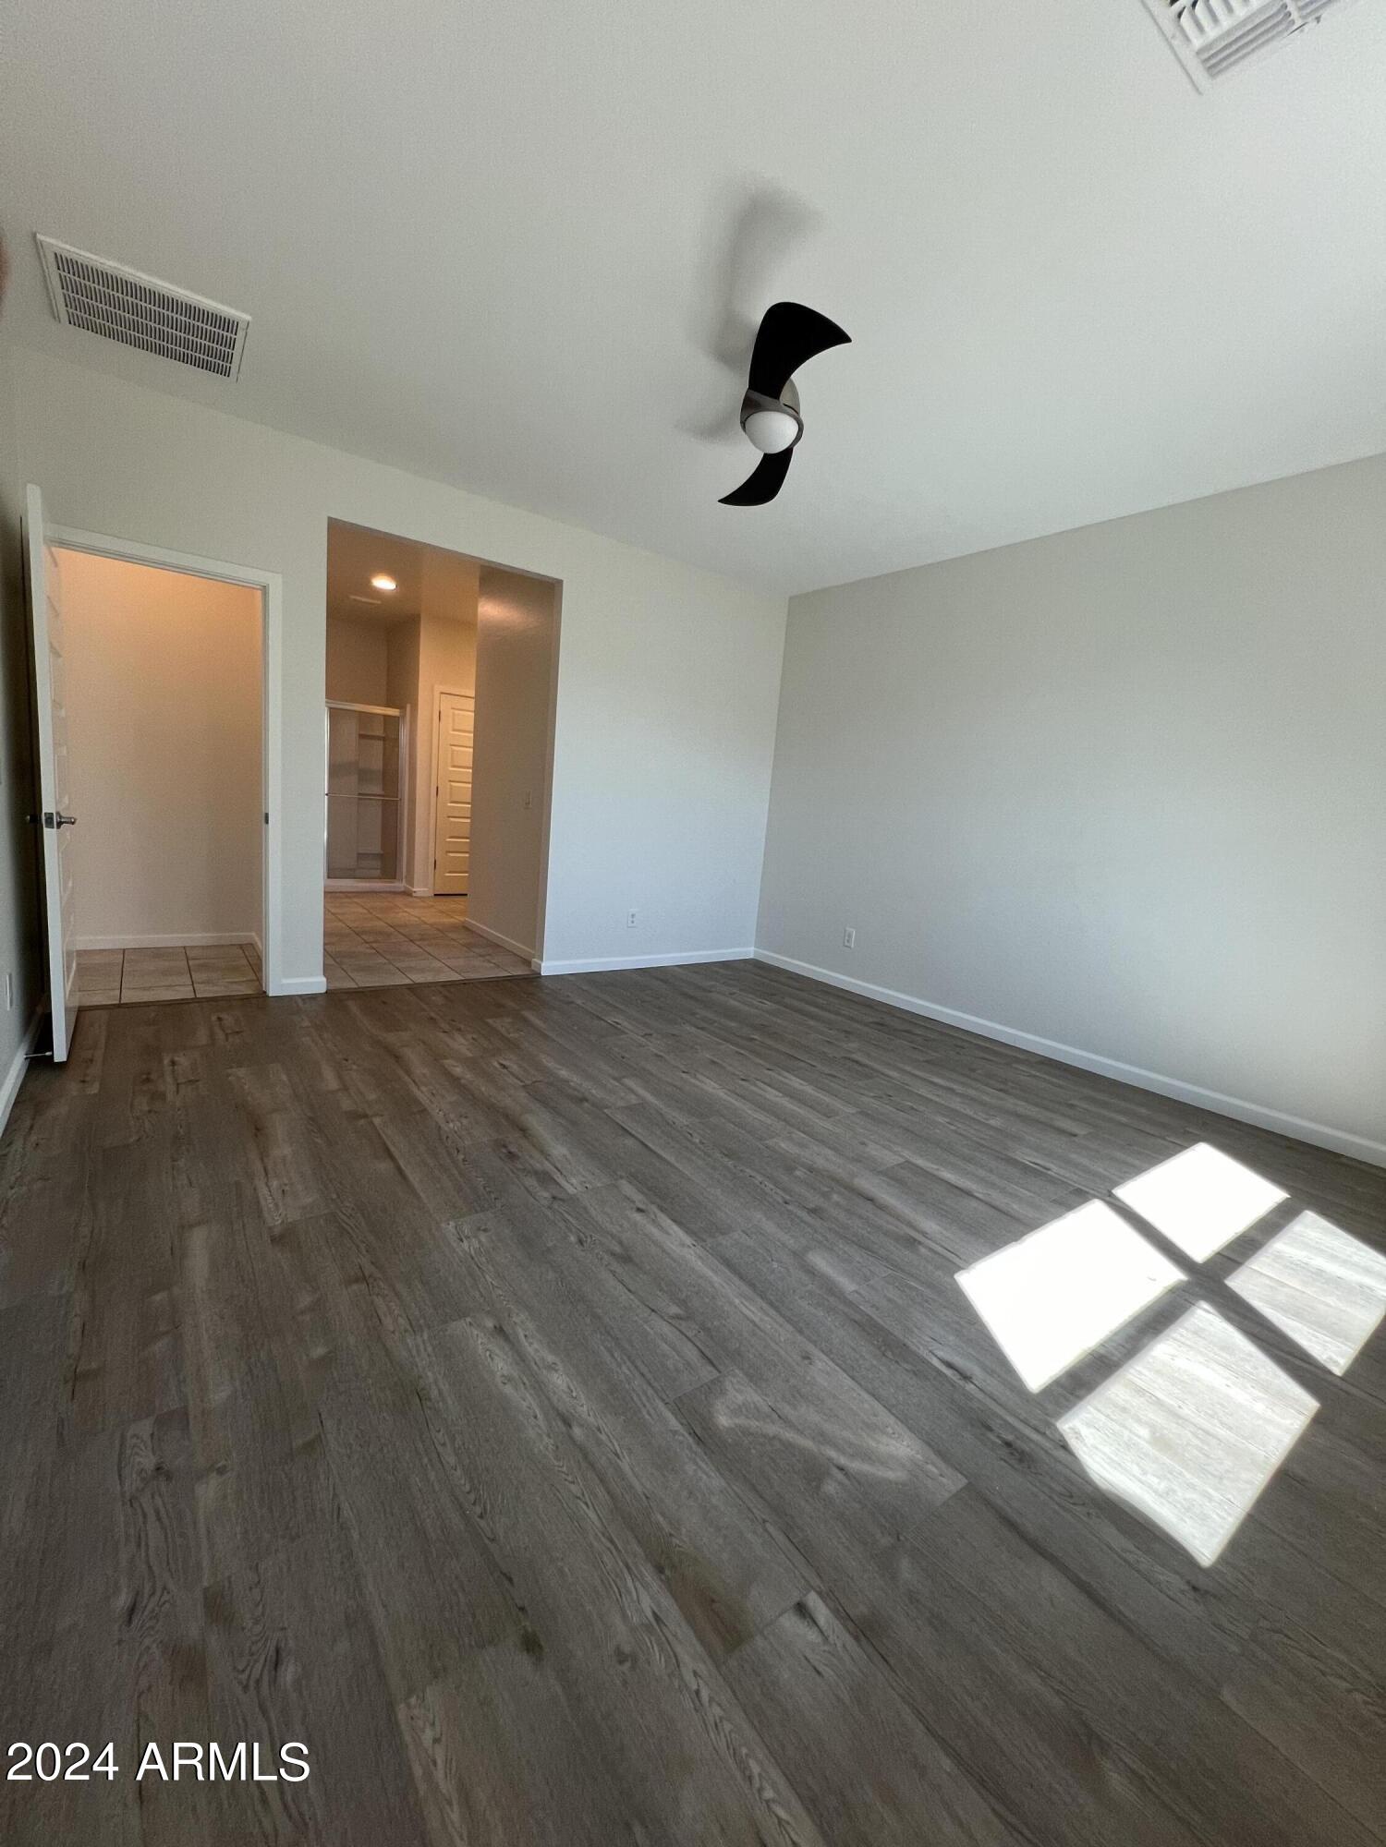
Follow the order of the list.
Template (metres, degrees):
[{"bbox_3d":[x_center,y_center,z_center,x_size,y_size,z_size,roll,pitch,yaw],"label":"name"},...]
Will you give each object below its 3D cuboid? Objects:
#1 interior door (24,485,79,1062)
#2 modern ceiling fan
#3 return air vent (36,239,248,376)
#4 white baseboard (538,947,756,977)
[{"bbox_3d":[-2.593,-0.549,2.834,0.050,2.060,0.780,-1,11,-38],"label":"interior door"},{"bbox_3d":[0.278,-1.843,2.481,0.280,0.330,1.300,4,10,-6],"label":"modern ceiling fan"},{"bbox_3d":[-1.980,-2.199,2.540,0.566,0.025,0.547,-3,12,-37],"label":"return air vent"},{"bbox_3d":[-0.246,0.276,5.216,1.880,0.088,0.018,-3,12,-37],"label":"white baseboard"}]

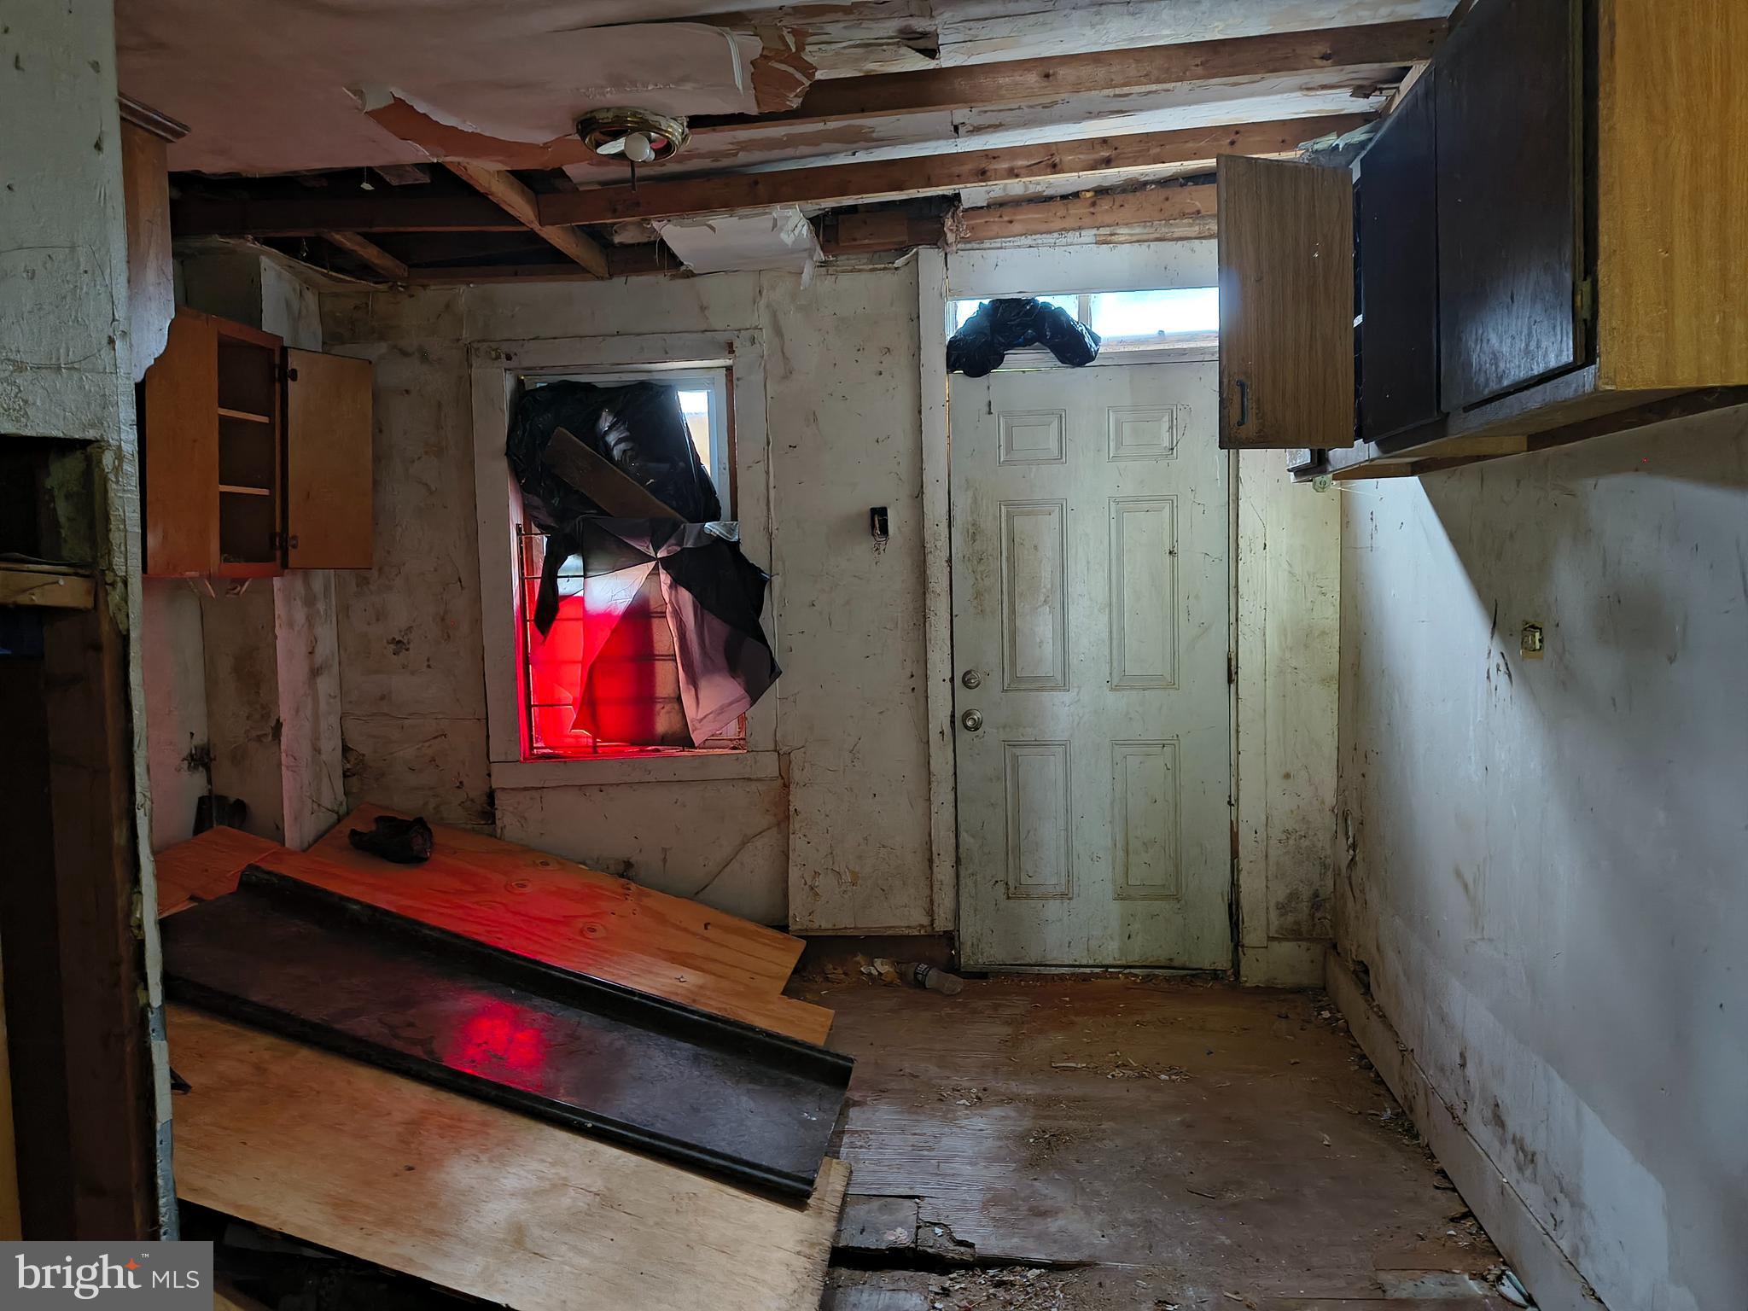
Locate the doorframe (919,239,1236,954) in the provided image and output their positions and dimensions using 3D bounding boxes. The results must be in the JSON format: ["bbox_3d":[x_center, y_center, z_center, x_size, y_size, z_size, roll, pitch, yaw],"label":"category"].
[{"bbox_3d":[0.693,-0.144,4.252,1.030,2.450,0.120,-1,5,7],"label":"doorframe"}]

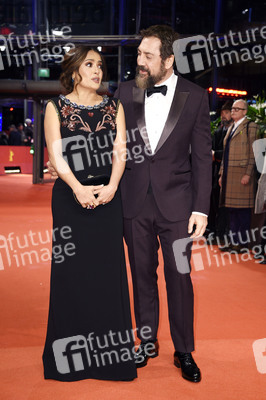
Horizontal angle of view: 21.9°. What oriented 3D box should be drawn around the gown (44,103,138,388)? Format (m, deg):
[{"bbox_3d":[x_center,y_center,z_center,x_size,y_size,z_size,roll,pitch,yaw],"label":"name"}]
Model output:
[{"bbox_3d":[-0.227,0.171,3.634,0.490,1.435,0.390,-1,4,-8],"label":"gown"}]

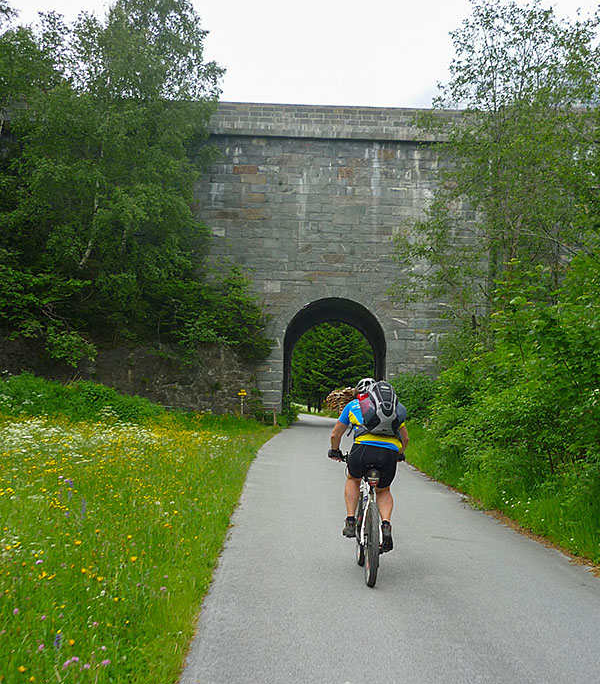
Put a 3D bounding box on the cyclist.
[{"bbox_3d":[0.570,1.010,6.850,0.670,1.420,0.850,0,-5,-2],"label":"cyclist"}]

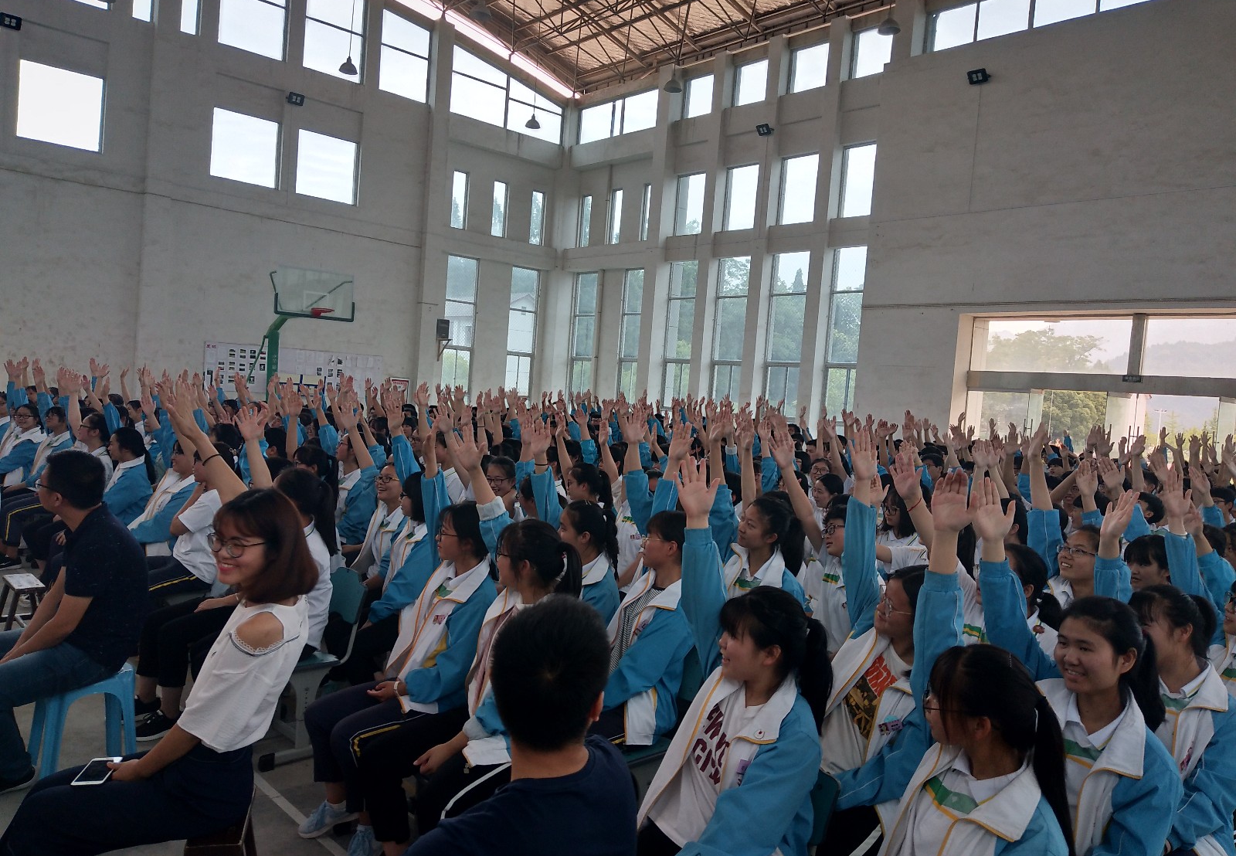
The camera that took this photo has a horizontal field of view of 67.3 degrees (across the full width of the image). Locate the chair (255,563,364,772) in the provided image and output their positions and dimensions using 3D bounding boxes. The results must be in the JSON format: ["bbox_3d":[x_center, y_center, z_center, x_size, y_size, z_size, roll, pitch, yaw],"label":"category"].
[{"bbox_3d":[-1.378,1.009,4.012,0.460,0.800,0.400,1,3,-44],"label":"chair"}]

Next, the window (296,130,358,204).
[{"bbox_3d":[-8.239,-7.353,26.287,1.790,1.780,0.150,1,3,-44],"label":"window"}]

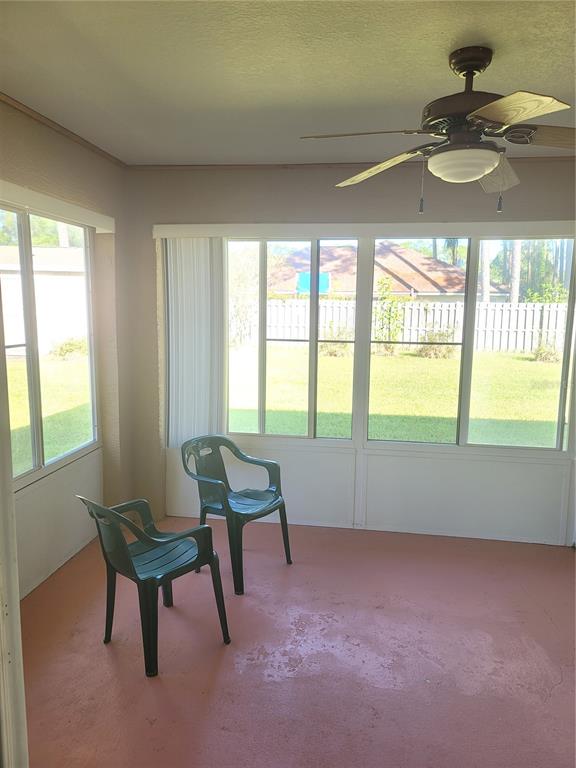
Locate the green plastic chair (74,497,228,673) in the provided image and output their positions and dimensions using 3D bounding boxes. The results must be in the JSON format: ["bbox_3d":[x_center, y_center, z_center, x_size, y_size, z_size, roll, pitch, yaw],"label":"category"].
[{"bbox_3d":[-0.624,0.839,2.538,0.545,0.777,0.562,8,11,42],"label":"green plastic chair"}]

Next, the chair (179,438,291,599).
[{"bbox_3d":[-0.322,0.730,3.353,0.562,0.777,0.545,7,10,37],"label":"chair"}]

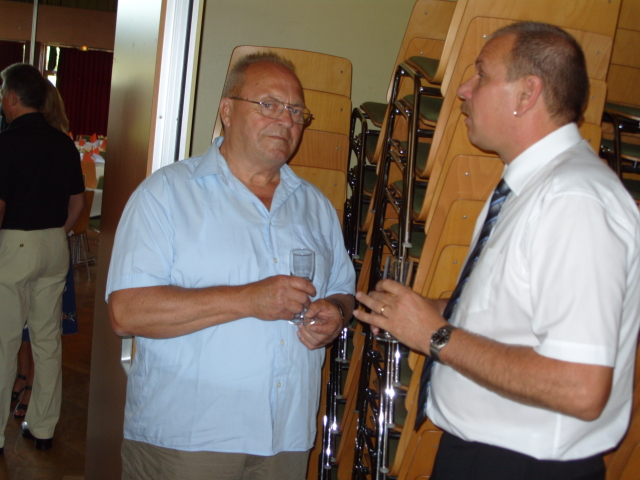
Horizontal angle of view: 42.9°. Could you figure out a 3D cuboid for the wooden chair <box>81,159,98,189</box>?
[{"bbox_3d":[-3.663,-0.787,12.600,0.450,0.850,0.520,5,7,-13],"label":"wooden chair"}]

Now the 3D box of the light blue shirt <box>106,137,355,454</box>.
[{"bbox_3d":[-0.207,0.125,1.880,0.570,0.710,0.370,2,8,-34],"label":"light blue shirt"}]

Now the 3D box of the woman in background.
[{"bbox_3d":[-1.440,0.051,4.220,0.460,1.680,0.340,8,7,14],"label":"woman in background"}]

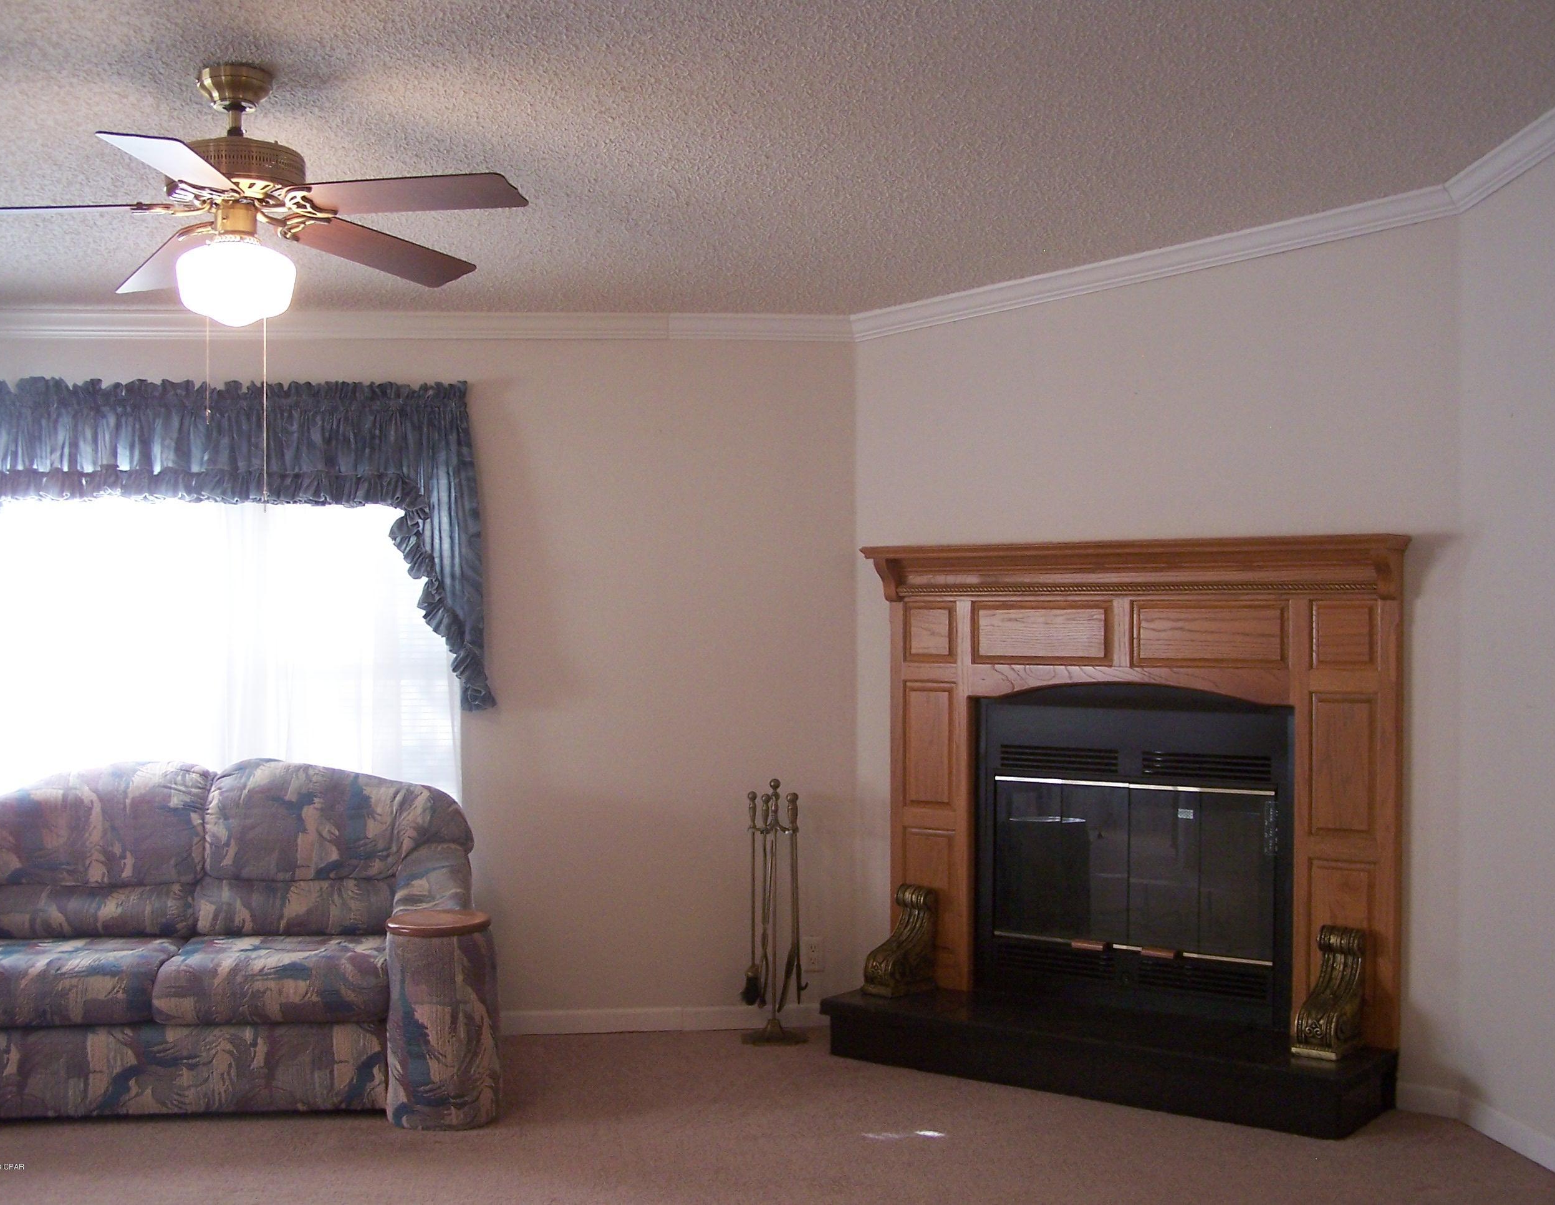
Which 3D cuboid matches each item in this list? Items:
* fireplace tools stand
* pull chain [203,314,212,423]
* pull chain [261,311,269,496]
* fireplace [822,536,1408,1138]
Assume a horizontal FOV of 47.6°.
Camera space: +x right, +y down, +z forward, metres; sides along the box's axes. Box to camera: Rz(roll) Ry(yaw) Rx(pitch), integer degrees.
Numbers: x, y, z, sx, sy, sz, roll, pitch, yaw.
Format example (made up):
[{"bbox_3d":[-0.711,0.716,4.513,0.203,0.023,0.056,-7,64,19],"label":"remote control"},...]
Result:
[{"bbox_3d":[-0.011,0.983,5.639,0.205,0.835,0.205,0,0,-6],"label":"fireplace tools stand"},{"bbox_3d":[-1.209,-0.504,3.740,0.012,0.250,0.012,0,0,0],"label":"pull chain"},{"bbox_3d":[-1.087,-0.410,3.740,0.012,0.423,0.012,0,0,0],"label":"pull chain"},{"bbox_3d":[0.920,0.612,5.047,1.670,1.545,0.410,0,0,37],"label":"fireplace"}]

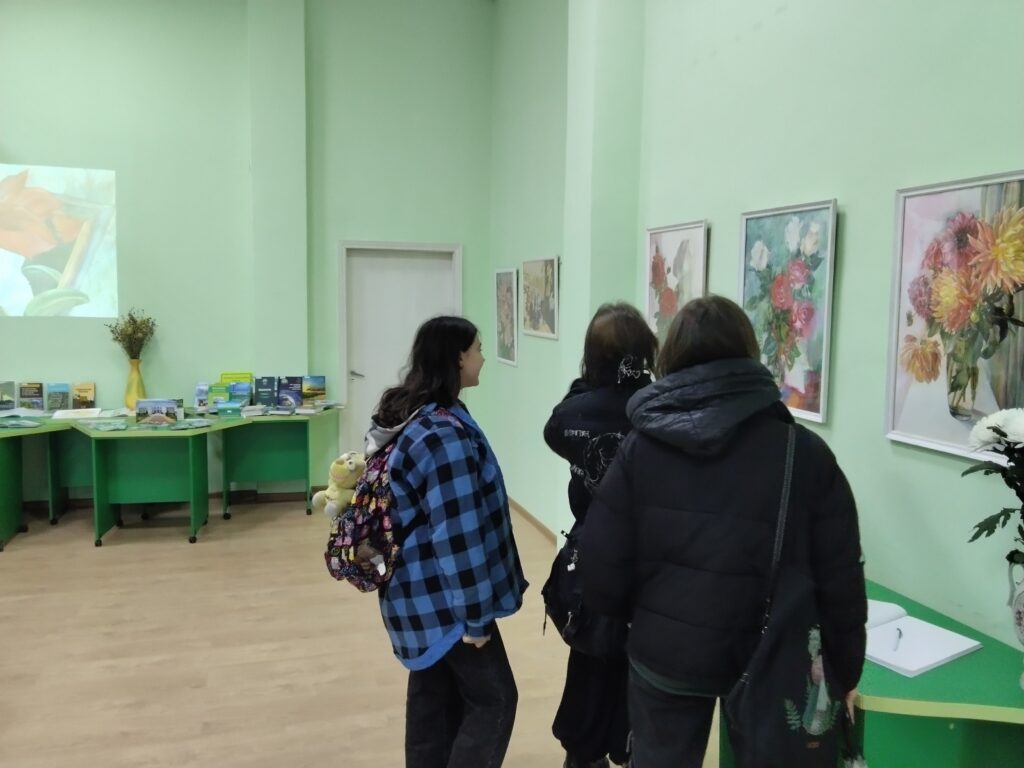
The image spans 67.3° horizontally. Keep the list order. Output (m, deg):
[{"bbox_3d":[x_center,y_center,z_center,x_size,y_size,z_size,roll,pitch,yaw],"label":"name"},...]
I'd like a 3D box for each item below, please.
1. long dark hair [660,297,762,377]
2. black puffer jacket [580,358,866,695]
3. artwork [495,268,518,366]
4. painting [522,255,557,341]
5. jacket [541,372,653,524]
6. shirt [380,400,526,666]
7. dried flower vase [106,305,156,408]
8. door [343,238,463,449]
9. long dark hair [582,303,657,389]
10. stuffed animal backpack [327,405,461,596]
[{"bbox_3d":[0.424,-0.086,1.660,0.220,0.220,0.220,3,6,15],"label":"long dark hair"},{"bbox_3d":[0.452,0.283,1.650,0.580,0.680,0.370,3,6,18],"label":"black puffer jacket"},{"bbox_3d":[-0.058,-0.529,6.052,0.040,0.735,0.560,-3,7,-16],"label":"artwork"},{"bbox_3d":[0.178,-0.587,5.250,0.040,0.520,0.670,-3,7,-16],"label":"painting"},{"bbox_3d":[0.356,0.172,2.480,0.490,0.540,0.370,3,7,20],"label":"jacket"},{"bbox_3d":[-0.176,0.423,2.350,0.370,0.730,0.500,-3,7,-35],"label":"shirt"},{"bbox_3d":[-2.830,-0.168,5.720,0.320,0.750,0.320,-1,6,-16],"label":"dried flower vase"},{"bbox_3d":[-0.924,-0.128,6.459,0.985,2.080,0.100,-1,6,-16],"label":"door"},{"bbox_3d":[0.348,-0.124,2.470,0.245,0.280,0.240,3,6,18],"label":"long dark hair"},{"bbox_3d":[-0.385,0.338,2.220,0.250,0.480,0.310,-3,7,-35],"label":"stuffed animal backpack"}]

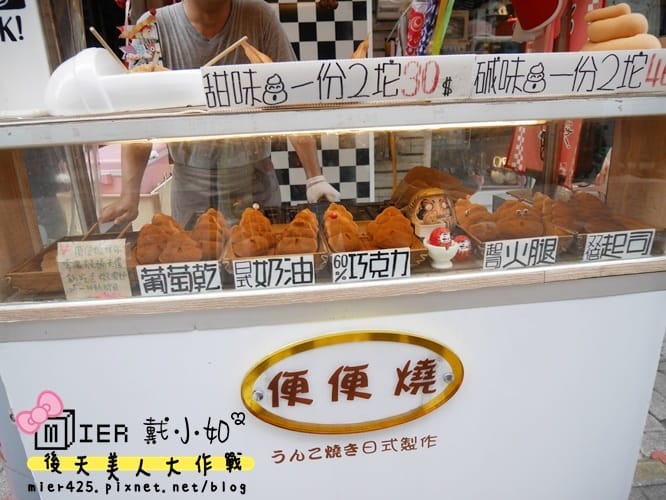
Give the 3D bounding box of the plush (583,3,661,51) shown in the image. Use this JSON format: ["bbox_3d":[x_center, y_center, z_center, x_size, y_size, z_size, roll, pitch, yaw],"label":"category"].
[{"bbox_3d":[0.585,-0.415,0.937,0.175,0.165,0.170,-4,17,-3],"label":"plush"}]

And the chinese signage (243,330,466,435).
[{"bbox_3d":[0.044,0.270,0.921,0.447,0.238,0.020,-4,17,-3],"label":"chinese signage"}]

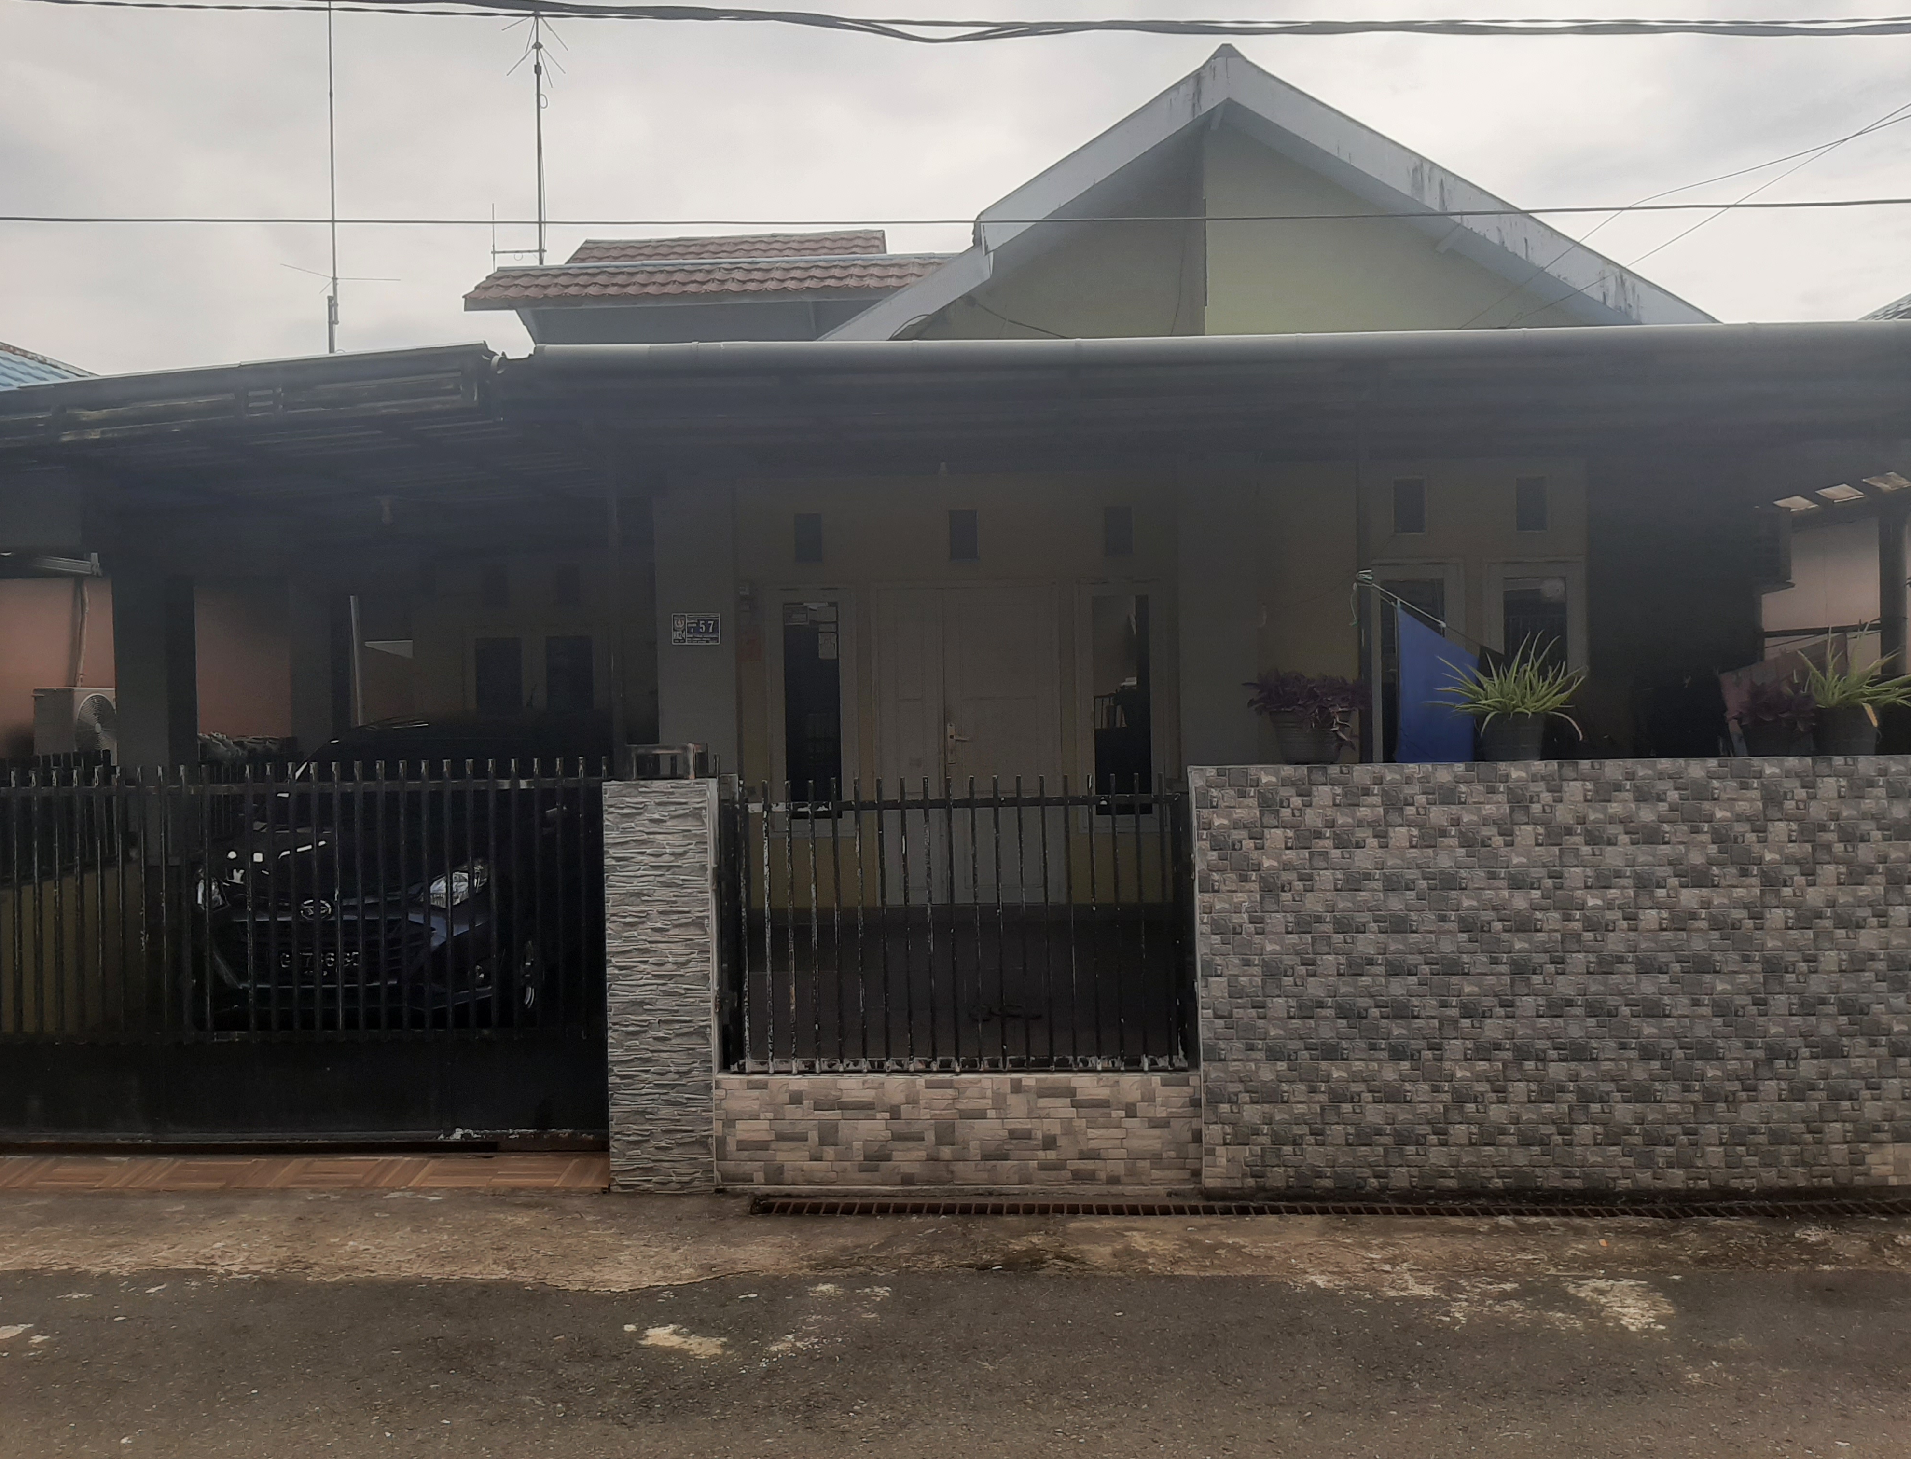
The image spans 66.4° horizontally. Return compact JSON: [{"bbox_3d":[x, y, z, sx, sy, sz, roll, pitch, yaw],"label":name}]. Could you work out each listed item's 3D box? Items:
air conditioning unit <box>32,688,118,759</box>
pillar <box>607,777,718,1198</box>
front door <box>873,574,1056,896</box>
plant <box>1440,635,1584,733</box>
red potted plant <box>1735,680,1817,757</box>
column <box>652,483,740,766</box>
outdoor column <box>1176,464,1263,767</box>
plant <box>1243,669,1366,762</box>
[{"bbox_3d":[-5.835,-0.015,9.850,0.280,0.530,0.720,-1,1,2],"label":"air conditioning unit"},{"bbox_3d":[-1.064,0.933,5.530,0.400,1.510,0.380,-1,1,2],"label":"pillar"},{"bbox_3d":[0.086,0.096,9.700,1.230,2.110,0.100,-1,1,2],"label":"front door"},{"bbox_3d":[2.018,-0.163,5.300,0.520,0.360,0.460,-1,1,2],"label":"plant"},{"bbox_3d":[2.957,-0.041,5.270,0.310,0.275,0.300,-1,1,2],"label":"red potted plant"},{"bbox_3d":[-1.589,-0.166,9.170,0.490,2.720,0.380,-1,1,2],"label":"column"},{"bbox_3d":[1.617,-0.233,9.050,0.500,2.750,0.400,-1,1,2],"label":"outdoor column"},{"bbox_3d":[1.278,-0.044,5.330,0.420,0.335,0.380,-1,1,2],"label":"plant"}]

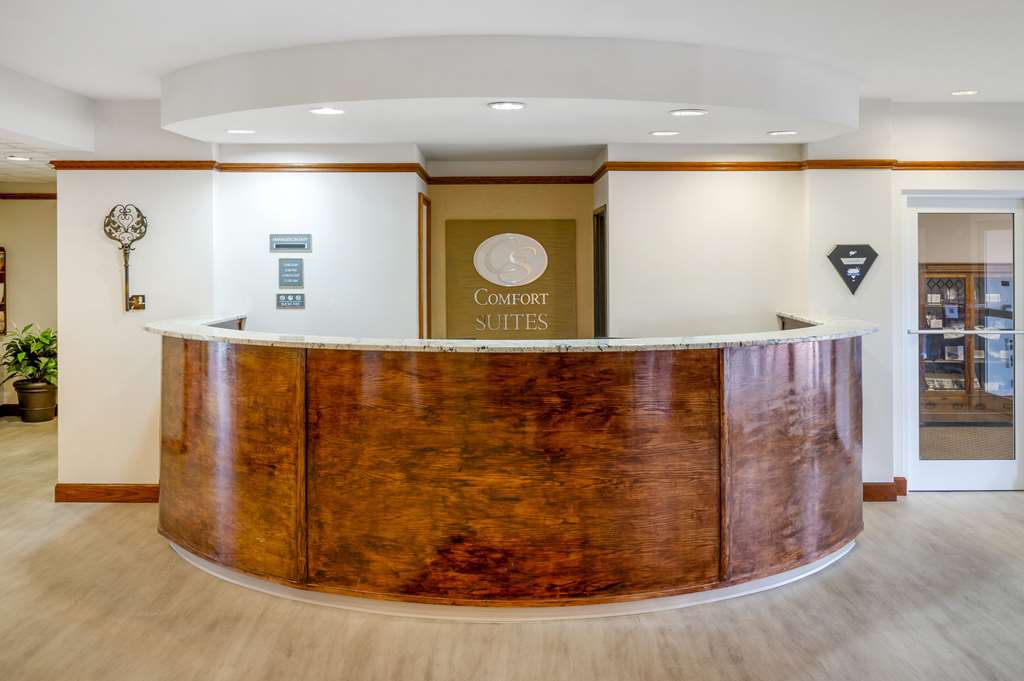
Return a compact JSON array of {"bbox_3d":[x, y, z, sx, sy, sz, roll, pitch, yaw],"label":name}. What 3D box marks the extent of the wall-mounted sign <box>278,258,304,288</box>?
[{"bbox_3d":[-1.432,-0.432,4.985,0.164,0.197,0.015,0,3,0],"label":"wall-mounted sign"}]

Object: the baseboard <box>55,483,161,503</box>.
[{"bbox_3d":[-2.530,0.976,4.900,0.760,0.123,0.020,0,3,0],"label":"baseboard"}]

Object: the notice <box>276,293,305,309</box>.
[{"bbox_3d":[-1.436,-0.253,4.985,0.186,0.100,0.015,0,3,0],"label":"notice"}]

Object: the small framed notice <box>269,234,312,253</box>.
[{"bbox_3d":[-1.432,-0.628,4.985,0.275,0.120,0.017,0,3,0],"label":"small framed notice"}]

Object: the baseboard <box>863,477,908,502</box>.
[{"bbox_3d":[2.419,0.968,4.970,0.350,0.130,0.130,0,3,0],"label":"baseboard"}]

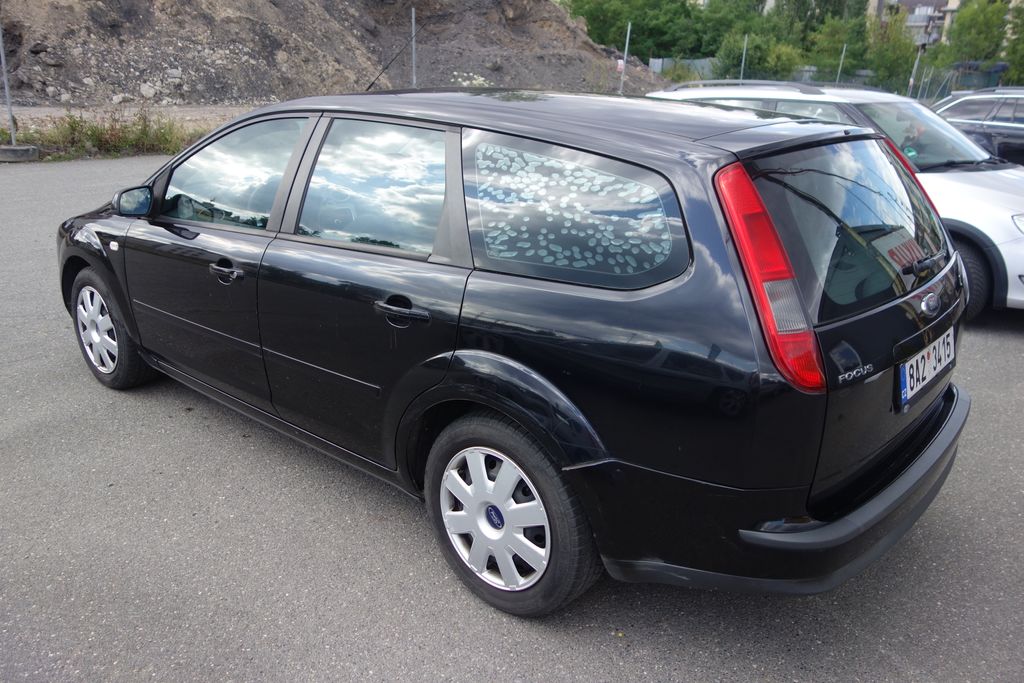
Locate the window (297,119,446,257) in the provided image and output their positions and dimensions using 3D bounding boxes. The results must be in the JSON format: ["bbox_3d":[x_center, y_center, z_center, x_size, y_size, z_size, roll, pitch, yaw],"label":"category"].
[{"bbox_3d":[-0.435,-0.498,2.550,0.656,0.420,0.050,16,-1,38],"label":"window"}]

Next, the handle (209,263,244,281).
[{"bbox_3d":[-1.050,-0.258,2.931,0.226,0.040,0.050,16,23,38],"label":"handle"}]

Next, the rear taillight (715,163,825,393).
[{"bbox_3d":[0.585,-0.147,1.824,0.140,0.580,0.100,-2,-20,-36],"label":"rear taillight"}]

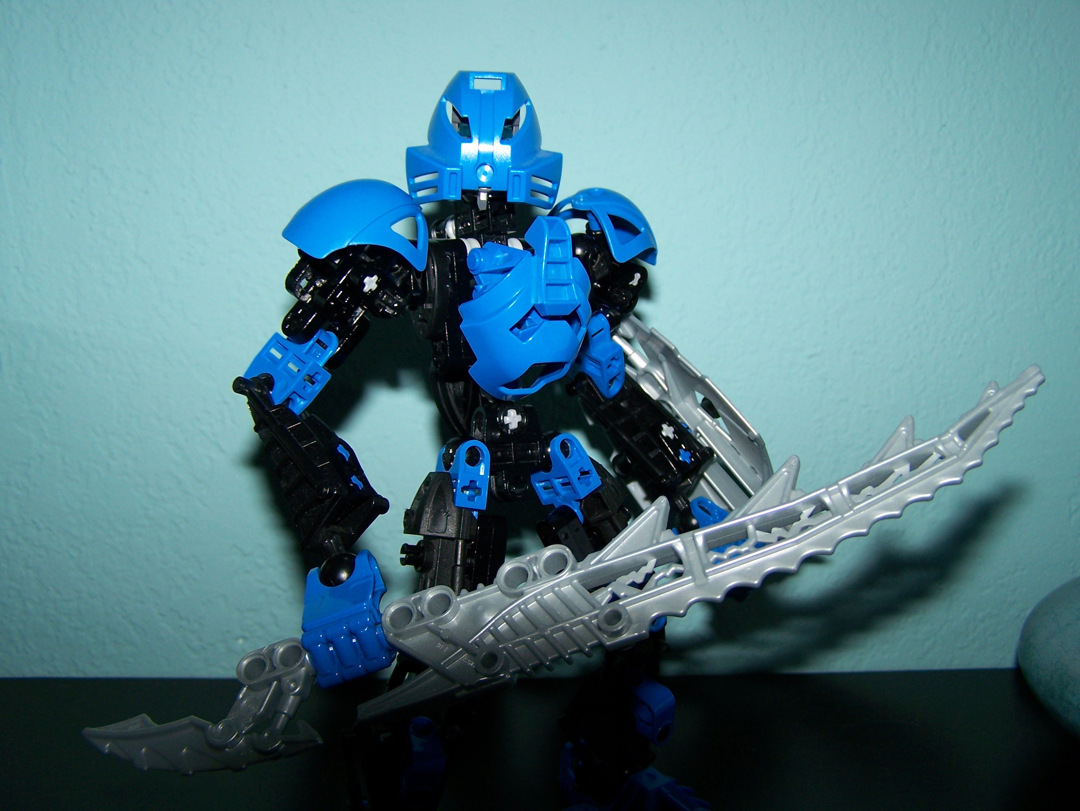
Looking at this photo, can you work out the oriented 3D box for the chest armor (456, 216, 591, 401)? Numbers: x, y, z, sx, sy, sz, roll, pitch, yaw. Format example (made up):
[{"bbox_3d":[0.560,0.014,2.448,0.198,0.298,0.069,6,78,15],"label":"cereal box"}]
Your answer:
[{"bbox_3d":[-0.003,-0.021,0.256,0.029,0.037,0.022,0,13,-29],"label":"chest armor"}]

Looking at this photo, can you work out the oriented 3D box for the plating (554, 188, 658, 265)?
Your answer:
[{"bbox_3d":[0.016,-0.043,0.285,0.024,0.018,0.025,-4,11,-23],"label":"plating"}]

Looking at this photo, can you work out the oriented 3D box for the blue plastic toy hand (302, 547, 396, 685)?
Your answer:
[{"bbox_3d":[-0.039,0.044,0.244,0.015,0.024,0.015,-18,-39,5],"label":"blue plastic toy hand"}]

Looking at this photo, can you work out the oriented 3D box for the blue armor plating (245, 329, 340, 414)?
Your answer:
[{"bbox_3d":[-0.058,-0.009,0.282,0.014,0.022,0.016,33,8,-43],"label":"blue armor plating"}]

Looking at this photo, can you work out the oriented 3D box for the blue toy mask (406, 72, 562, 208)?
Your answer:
[{"bbox_3d":[-0.013,-0.064,0.285,0.037,0.033,0.028,2,7,-3],"label":"blue toy mask"}]

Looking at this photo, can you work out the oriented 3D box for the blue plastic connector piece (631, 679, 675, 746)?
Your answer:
[{"bbox_3d":[0.029,0.079,0.304,0.012,0.015,0.012,-5,11,-30],"label":"blue plastic connector piece"}]

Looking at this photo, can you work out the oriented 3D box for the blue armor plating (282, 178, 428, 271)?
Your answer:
[{"bbox_3d":[-0.042,-0.041,0.268,0.030,0.020,0.024,4,10,20],"label":"blue armor plating"}]

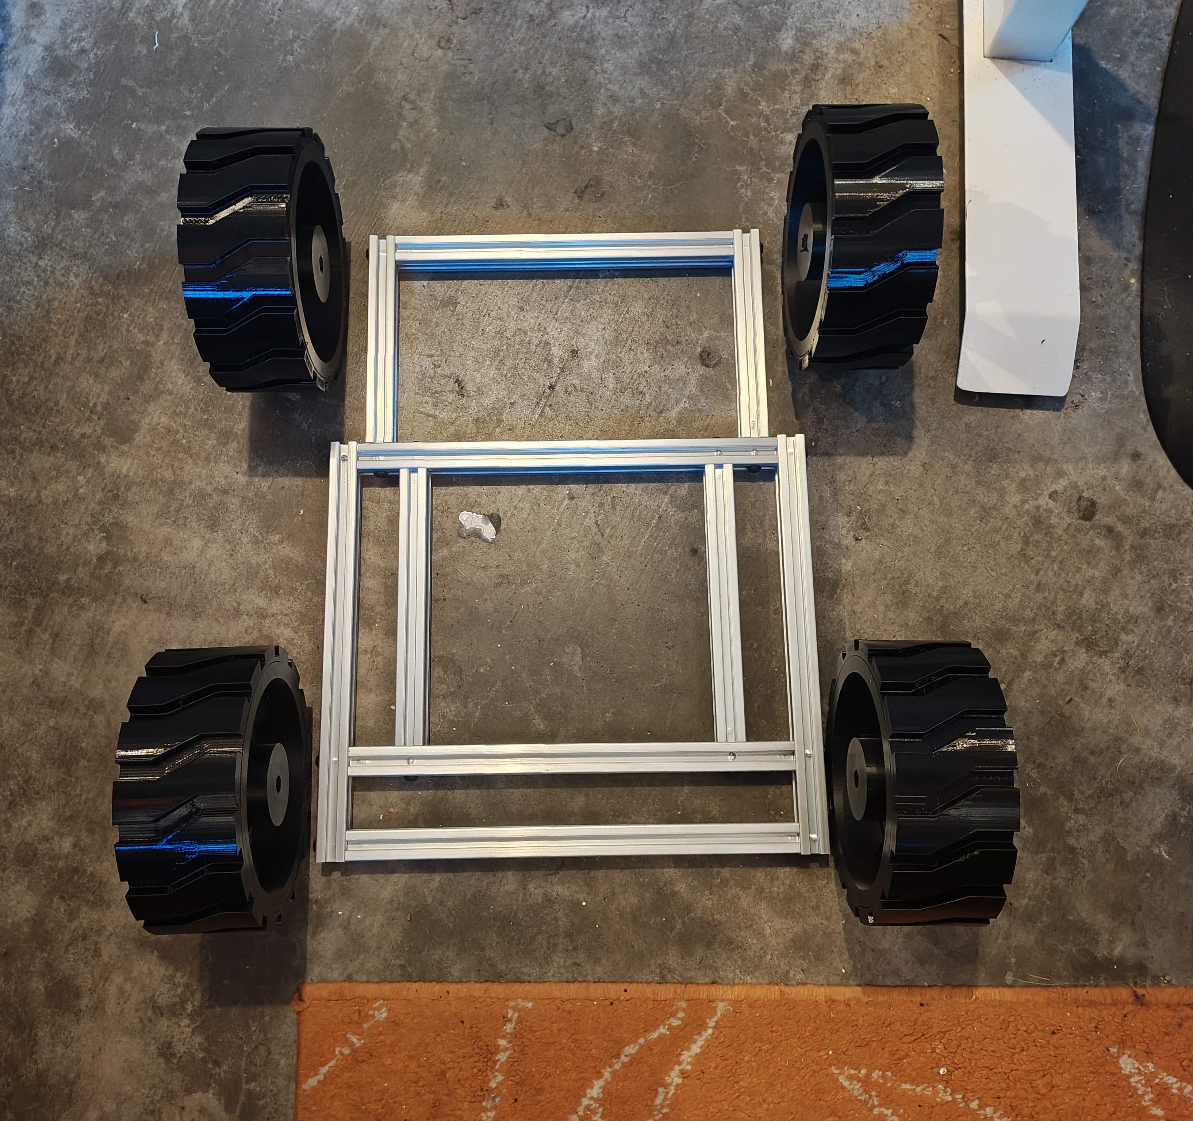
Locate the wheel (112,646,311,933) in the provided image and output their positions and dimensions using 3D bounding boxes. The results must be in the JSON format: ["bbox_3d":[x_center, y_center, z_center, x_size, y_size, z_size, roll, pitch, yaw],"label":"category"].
[{"bbox_3d":[-0.233,0.143,0.682,0.068,0.176,0.176,-3,78,-1],"label":"wheel"}]

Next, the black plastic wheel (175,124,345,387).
[{"bbox_3d":[-0.225,-0.206,0.753,0.068,0.176,0.176,-1,78,0],"label":"black plastic wheel"}]

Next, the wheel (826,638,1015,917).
[{"bbox_3d":[0.200,0.139,0.684,0.068,0.176,0.176,0,78,0],"label":"wheel"}]

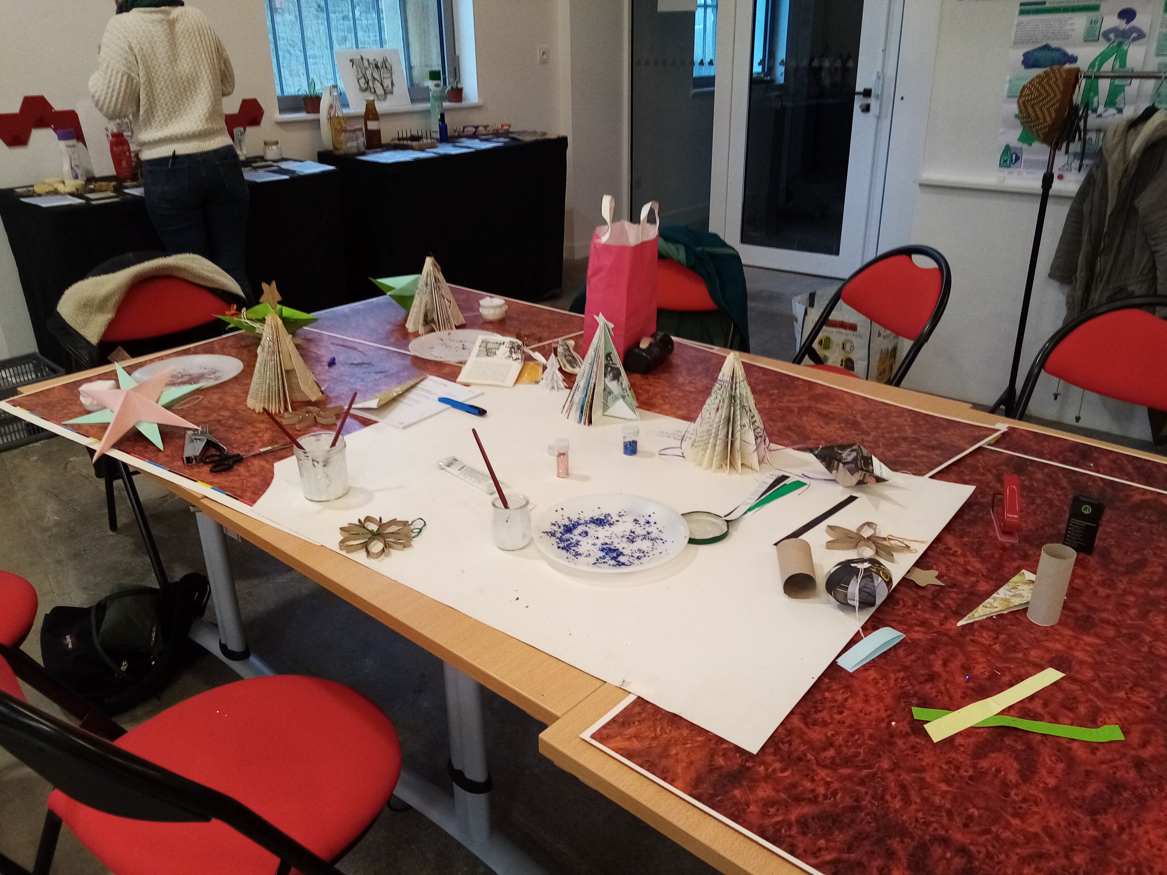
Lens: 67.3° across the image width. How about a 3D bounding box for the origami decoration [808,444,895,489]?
[{"bbox_3d":[0.440,0.047,1.435,0.145,0.065,0.100,3,24,9],"label":"origami decoration"}]

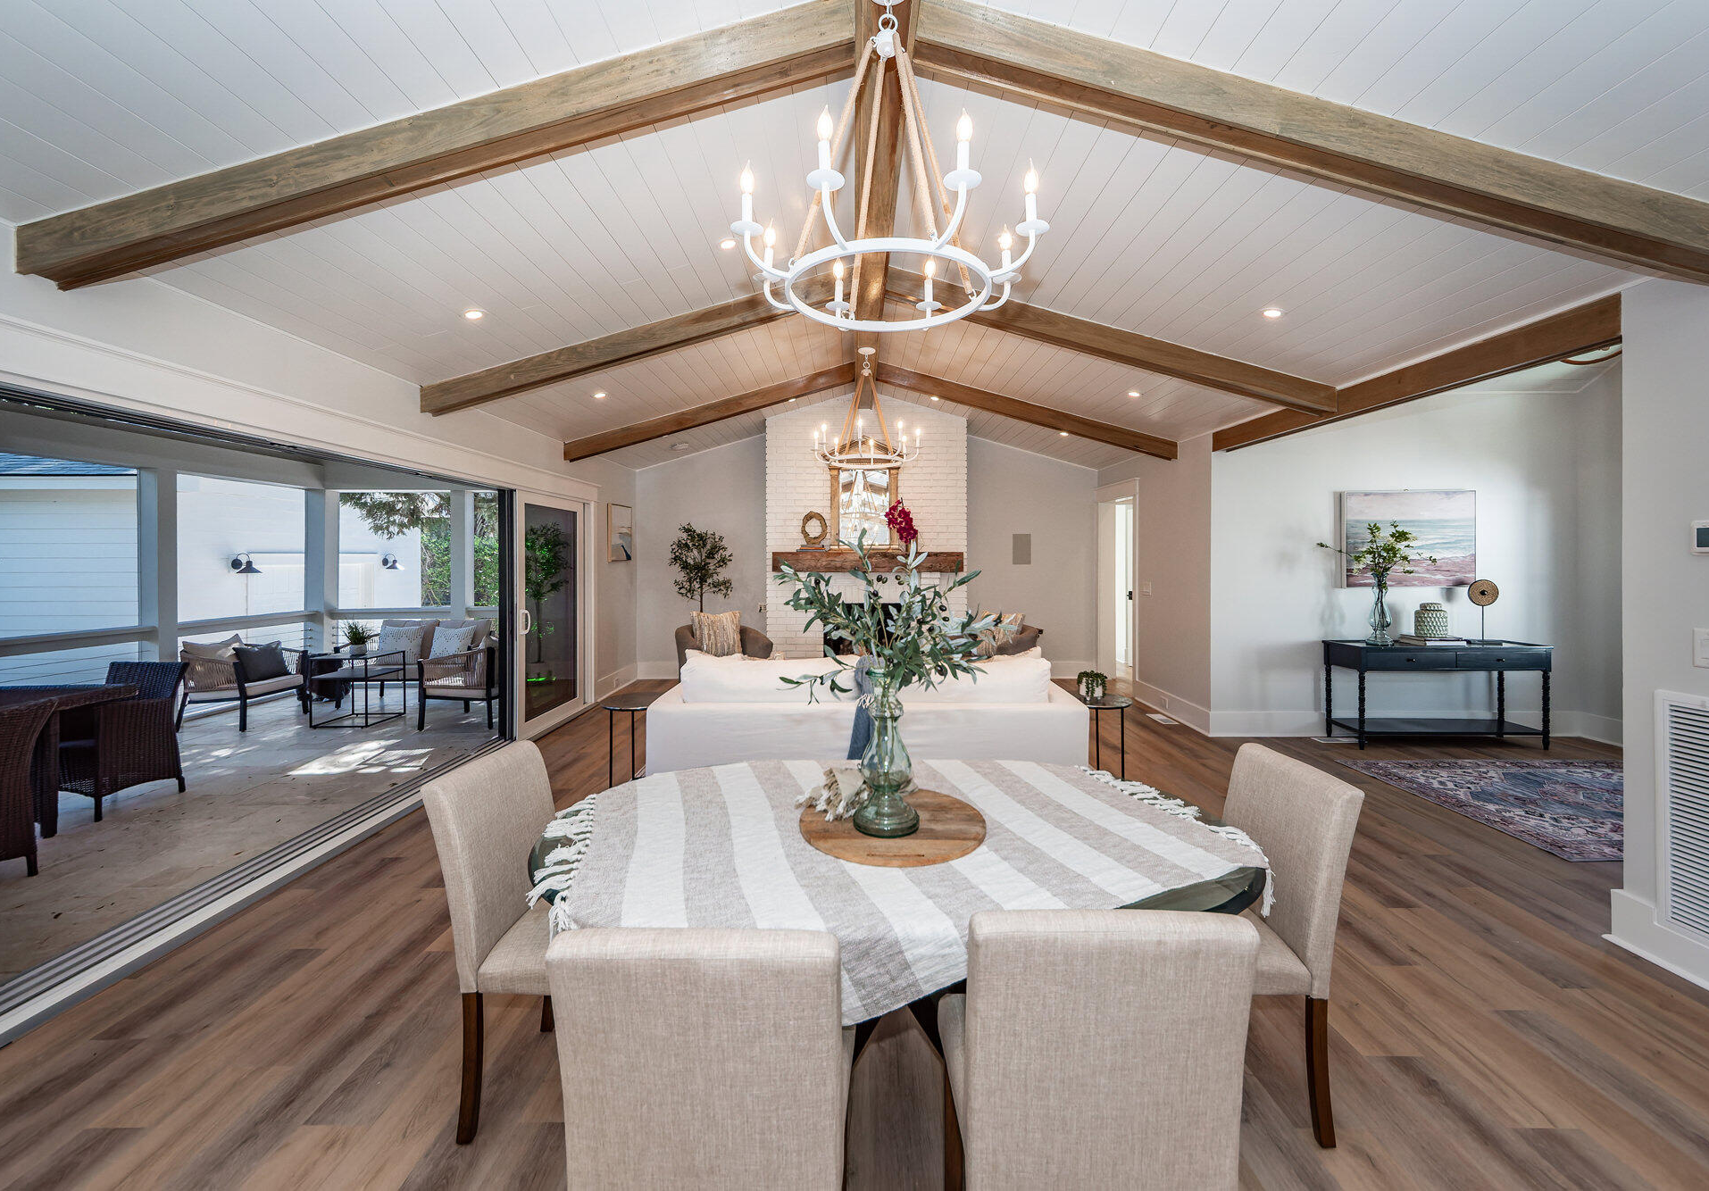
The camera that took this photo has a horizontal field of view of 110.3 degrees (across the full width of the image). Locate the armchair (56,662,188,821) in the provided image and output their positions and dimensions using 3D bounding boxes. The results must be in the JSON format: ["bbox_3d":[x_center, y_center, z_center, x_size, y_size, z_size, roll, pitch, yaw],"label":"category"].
[{"bbox_3d":[-4.480,0.830,3.580,0.590,0.820,0.620,0,2,0],"label":"armchair"}]

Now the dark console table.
[{"bbox_3d":[4.730,0.800,4.860,1.500,0.810,0.420,0,2,0],"label":"dark console table"}]

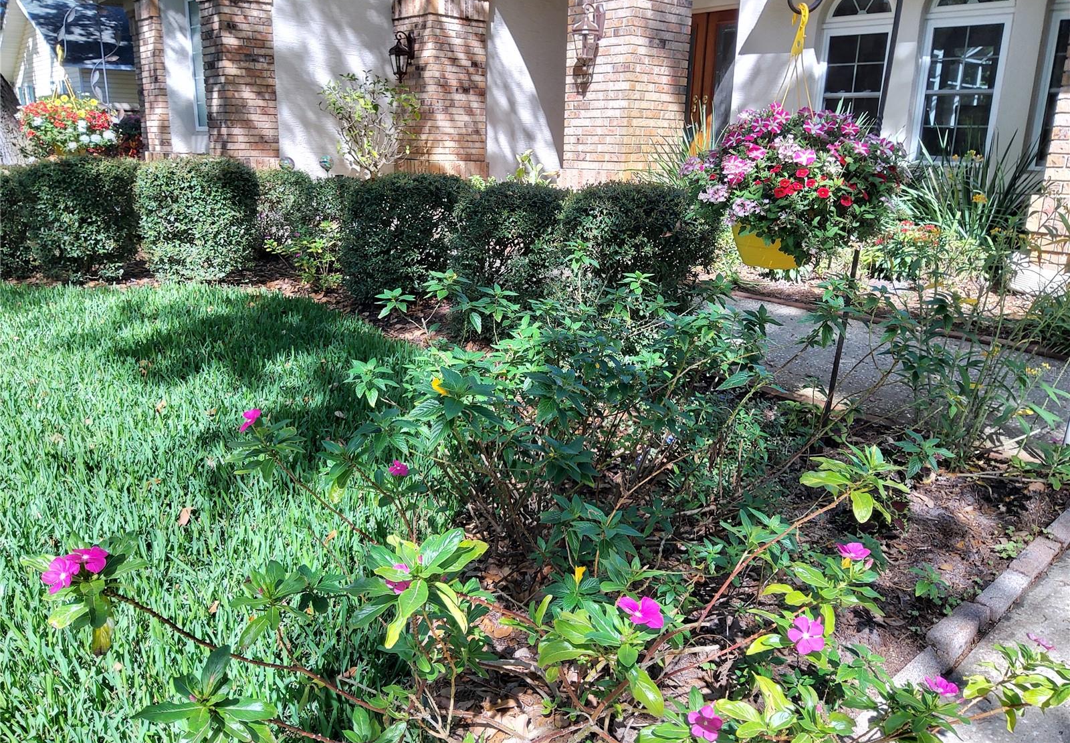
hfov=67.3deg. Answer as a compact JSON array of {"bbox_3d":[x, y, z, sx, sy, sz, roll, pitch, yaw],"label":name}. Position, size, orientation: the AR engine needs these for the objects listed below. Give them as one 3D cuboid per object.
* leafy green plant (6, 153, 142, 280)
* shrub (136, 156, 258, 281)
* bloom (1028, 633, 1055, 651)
[{"bbox_3d":[-3.320,-1.083,5.660,0.840,0.798,0.780,-2,15,-15],"label":"leafy green plant"},{"bbox_3d":[-2.463,-1.109,5.803,0.800,0.830,0.760,-1,14,-11],"label":"shrub"},{"bbox_3d":[0.662,0.353,1.050,0.041,0.013,0.040,31,2,36],"label":"bloom"}]

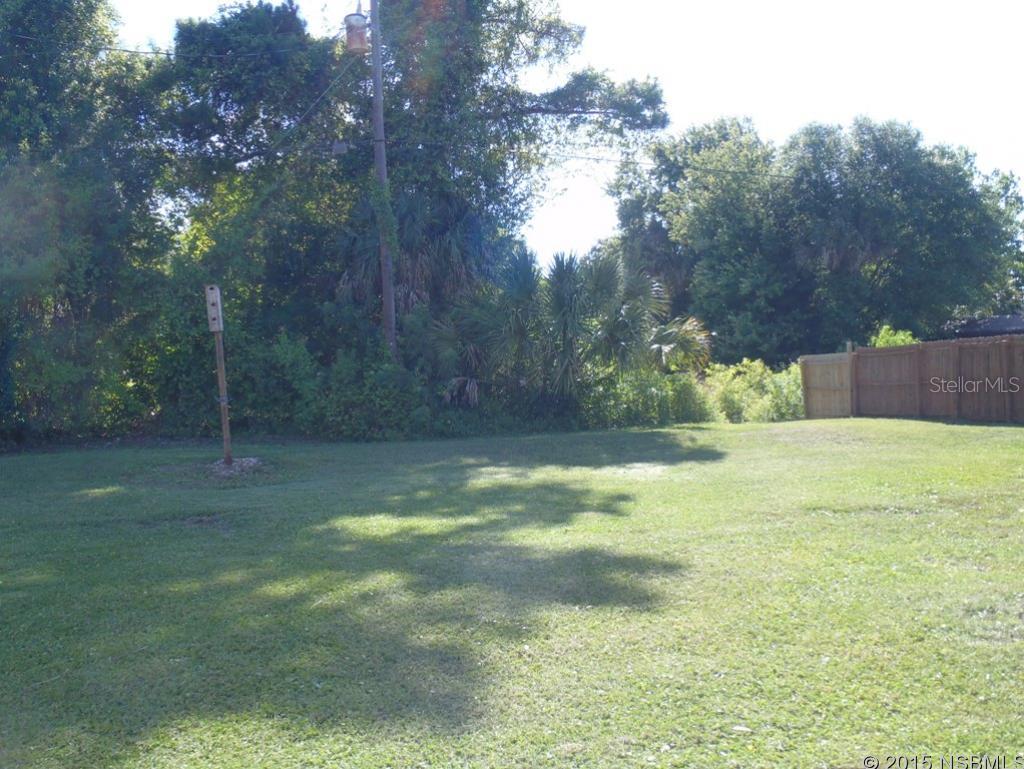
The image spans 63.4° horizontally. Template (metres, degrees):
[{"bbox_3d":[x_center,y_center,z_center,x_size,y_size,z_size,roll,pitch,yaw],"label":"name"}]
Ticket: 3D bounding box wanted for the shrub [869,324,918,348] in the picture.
[{"bbox_3d":[10.550,-0.470,22.800,1.600,2.350,1.600,-2,0,11],"label":"shrub"}]

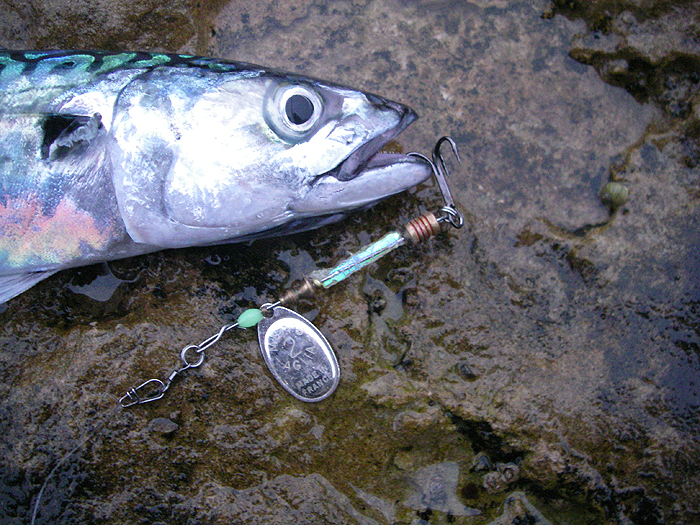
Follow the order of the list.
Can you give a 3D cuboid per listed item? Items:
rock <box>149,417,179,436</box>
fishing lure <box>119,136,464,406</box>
[{"bbox_3d":[-0.042,0.037,0.173,0.007,0.003,0.004,0,69,0],"label":"rock"},{"bbox_3d":[-0.008,0.011,0.175,0.097,0.019,0.037,-29,72,-11],"label":"fishing lure"}]

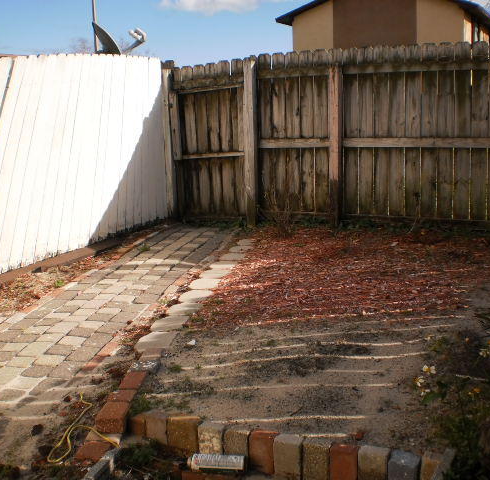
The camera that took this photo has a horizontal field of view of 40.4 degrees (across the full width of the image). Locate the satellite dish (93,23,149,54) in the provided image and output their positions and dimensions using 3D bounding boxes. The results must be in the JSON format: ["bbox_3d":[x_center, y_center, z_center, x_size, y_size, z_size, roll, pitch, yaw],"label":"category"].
[{"bbox_3d":[-1.482,-2.291,7.800,0.660,0.540,0.550,-6,12,-22],"label":"satellite dish"}]

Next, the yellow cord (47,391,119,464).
[{"bbox_3d":[-0.619,0.716,2.717,0.270,0.070,0.610,-1,11,0],"label":"yellow cord"}]

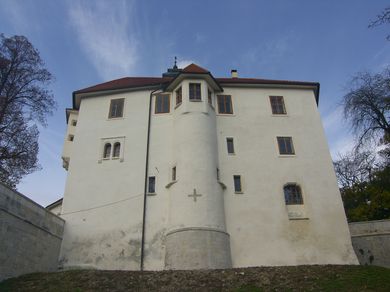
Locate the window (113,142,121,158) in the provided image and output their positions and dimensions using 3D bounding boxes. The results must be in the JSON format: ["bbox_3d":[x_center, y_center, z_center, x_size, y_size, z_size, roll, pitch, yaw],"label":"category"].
[{"bbox_3d":[-5.544,0.324,22.586,0.477,1.236,0.200,-6,-29,6],"label":"window"}]

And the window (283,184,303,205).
[{"bbox_3d":[6.506,3.242,20.856,1.186,1.425,0.200,0,-29,-4],"label":"window"}]

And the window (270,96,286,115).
[{"bbox_3d":[6.426,-3.091,24.404,1.122,1.734,0.200,0,-29,-4],"label":"window"}]

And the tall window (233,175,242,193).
[{"bbox_3d":[2.850,2.553,20.974,0.440,1.178,0.200,0,-29,-4],"label":"tall window"}]

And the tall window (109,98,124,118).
[{"bbox_3d":[-6.002,-2.851,24.419,1.139,1.748,0.200,-6,-29,6],"label":"tall window"}]

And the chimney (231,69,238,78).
[{"bbox_3d":[3.879,-6.740,30.962,0.620,1.210,0.620,0,-29,-4],"label":"chimney"}]

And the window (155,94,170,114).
[{"bbox_3d":[-2.438,-3.155,24.097,1.126,1.736,0.200,-3,-29,2],"label":"window"}]

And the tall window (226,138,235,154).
[{"bbox_3d":[2.533,0.028,22.368,0.459,1.256,0.200,0,-29,-4],"label":"tall window"}]

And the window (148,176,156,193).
[{"bbox_3d":[-2.810,2.623,20.901,0.406,1.144,0.200,-3,-29,2],"label":"window"}]

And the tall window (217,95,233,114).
[{"bbox_3d":[2.326,-3.103,24.110,1.090,1.743,0.200,0,-29,-4],"label":"tall window"}]

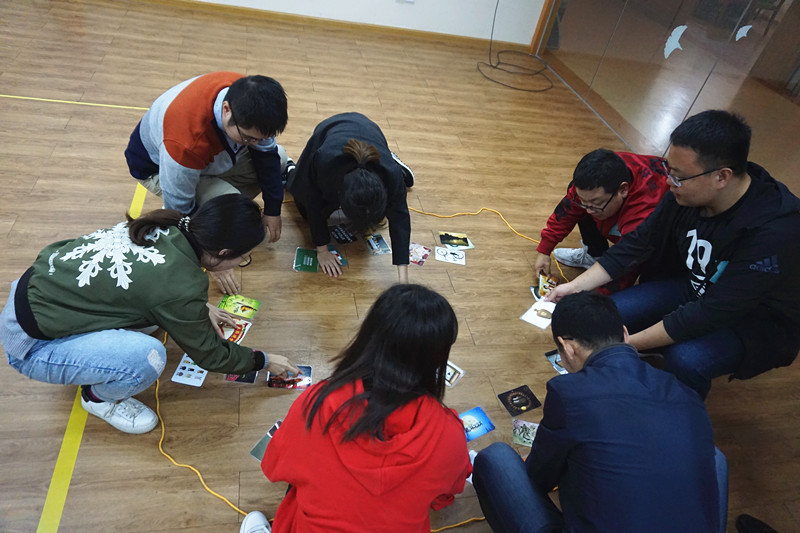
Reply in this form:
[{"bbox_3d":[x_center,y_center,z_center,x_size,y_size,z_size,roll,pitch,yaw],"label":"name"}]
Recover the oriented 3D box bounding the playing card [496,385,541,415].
[{"bbox_3d":[0.456,0.509,2.022,0.147,0.004,0.102,-12,45,-27],"label":"playing card"}]

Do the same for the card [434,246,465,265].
[{"bbox_3d":[0.250,-0.051,2.631,0.151,0.004,0.108,10,39,-4],"label":"card"}]

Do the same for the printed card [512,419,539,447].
[{"bbox_3d":[0.480,0.606,1.914,0.149,0.004,0.103,11,39,-3],"label":"printed card"}]

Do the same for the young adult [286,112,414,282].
[{"bbox_3d":[-0.250,-0.454,2.529,0.540,0.450,0.840,2,41,-14],"label":"young adult"}]

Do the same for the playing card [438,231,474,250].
[{"bbox_3d":[0.293,-0.136,2.745,0.164,0.004,0.111,4,40,-11],"label":"playing card"}]

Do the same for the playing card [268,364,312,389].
[{"bbox_3d":[-0.392,0.397,1.913,0.149,0.004,0.103,4,40,-11],"label":"playing card"}]

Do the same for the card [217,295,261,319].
[{"bbox_3d":[-0.639,0.156,2.128,0.146,0.004,0.100,15,39,1],"label":"card"}]

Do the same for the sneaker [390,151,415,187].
[{"bbox_3d":[-0.025,-0.552,3.022,0.100,0.095,0.260,-17,71,-37],"label":"sneaker"}]

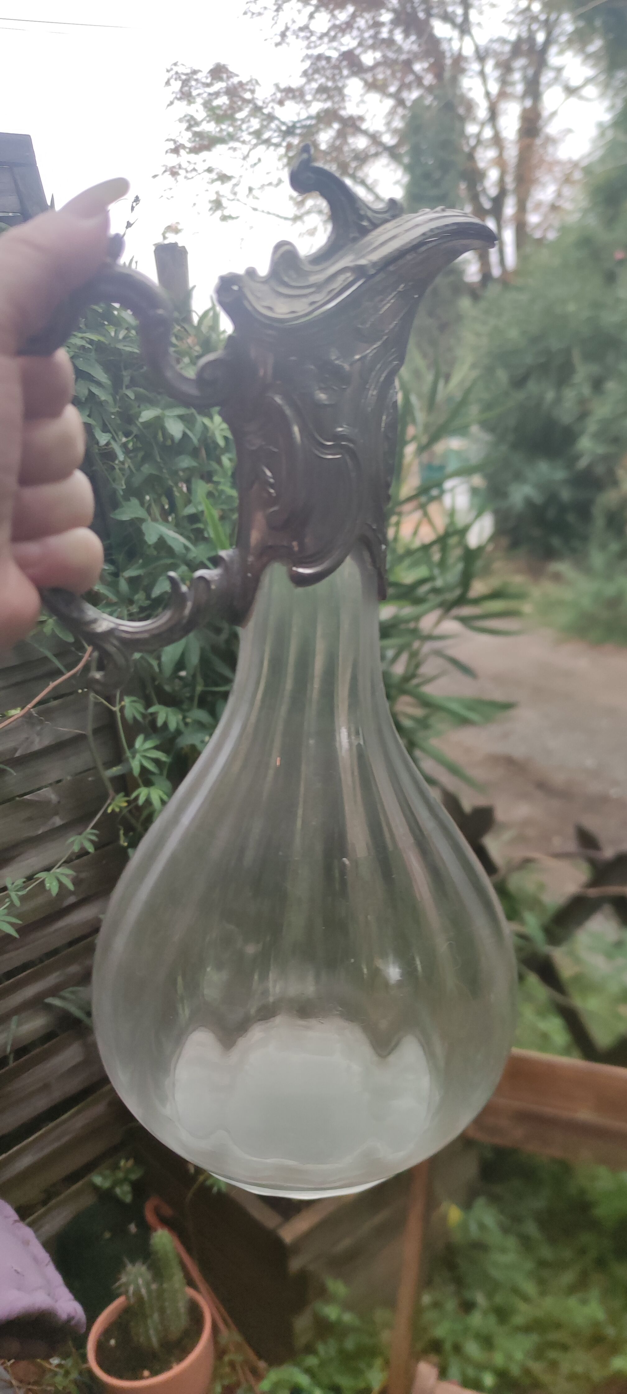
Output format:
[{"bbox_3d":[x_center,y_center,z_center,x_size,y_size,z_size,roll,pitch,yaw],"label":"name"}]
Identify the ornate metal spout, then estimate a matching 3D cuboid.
[{"bbox_3d":[-0.017,-0.077,0.255,0.135,0.152,0.051,1,8,0],"label":"ornate metal spout"}]

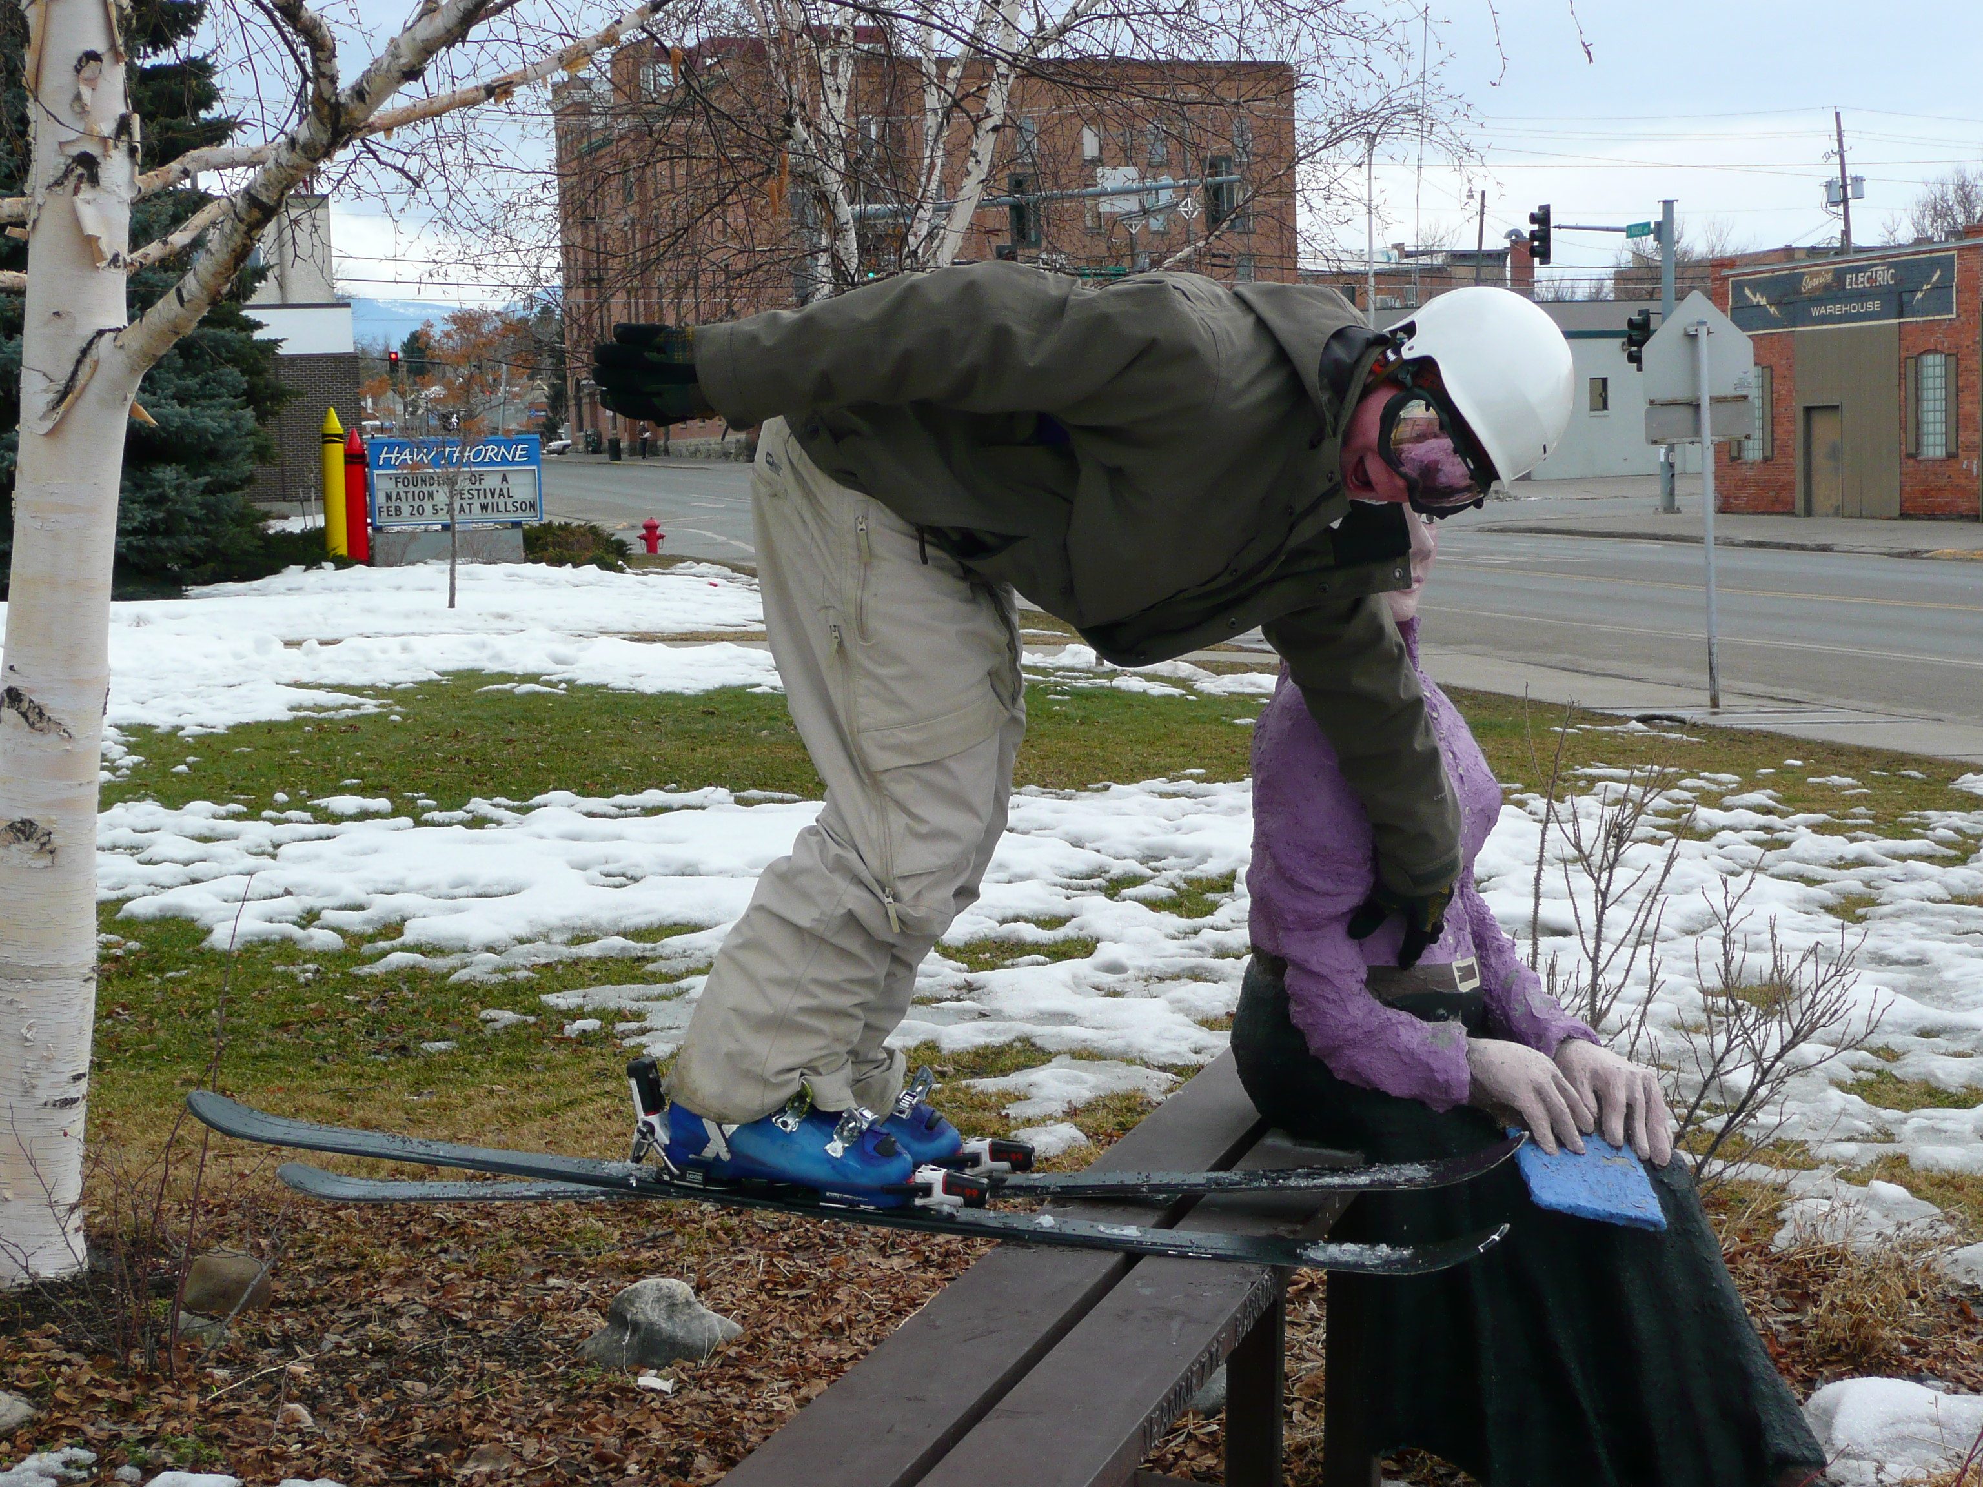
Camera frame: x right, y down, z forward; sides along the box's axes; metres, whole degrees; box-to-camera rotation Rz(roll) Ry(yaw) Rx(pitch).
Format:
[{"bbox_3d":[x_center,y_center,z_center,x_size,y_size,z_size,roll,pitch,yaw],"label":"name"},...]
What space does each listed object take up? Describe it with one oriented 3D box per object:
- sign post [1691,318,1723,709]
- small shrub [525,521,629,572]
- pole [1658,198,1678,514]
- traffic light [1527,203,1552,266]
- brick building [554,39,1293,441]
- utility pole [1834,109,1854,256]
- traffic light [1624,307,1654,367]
[{"bbox_3d":[5.649,-1.799,24.800,0.075,3.070,0.075,-5,6,-19],"label":"sign post"},{"bbox_3d":[-6.337,-3.009,48.000,1.500,0.780,1.300,-3,5,-19],"label":"small shrub"},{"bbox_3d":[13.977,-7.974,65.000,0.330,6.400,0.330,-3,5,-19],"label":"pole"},{"bbox_3d":[11.756,-10.893,67.500,0.420,1.290,0.460,-3,5,-19],"label":"traffic light"},{"bbox_3d":[-5.045,-22.738,154.470,22.800,17.800,45.000,-3,5,-19],"label":"brick building"},{"bbox_3d":[35.200,-18.975,128.806,0.330,13.786,0.330,-9,7,-18],"label":"utility pole"},{"bbox_3d":[13.423,-8.352,65.200,0.420,1.280,0.460,-3,5,-19],"label":"traffic light"}]

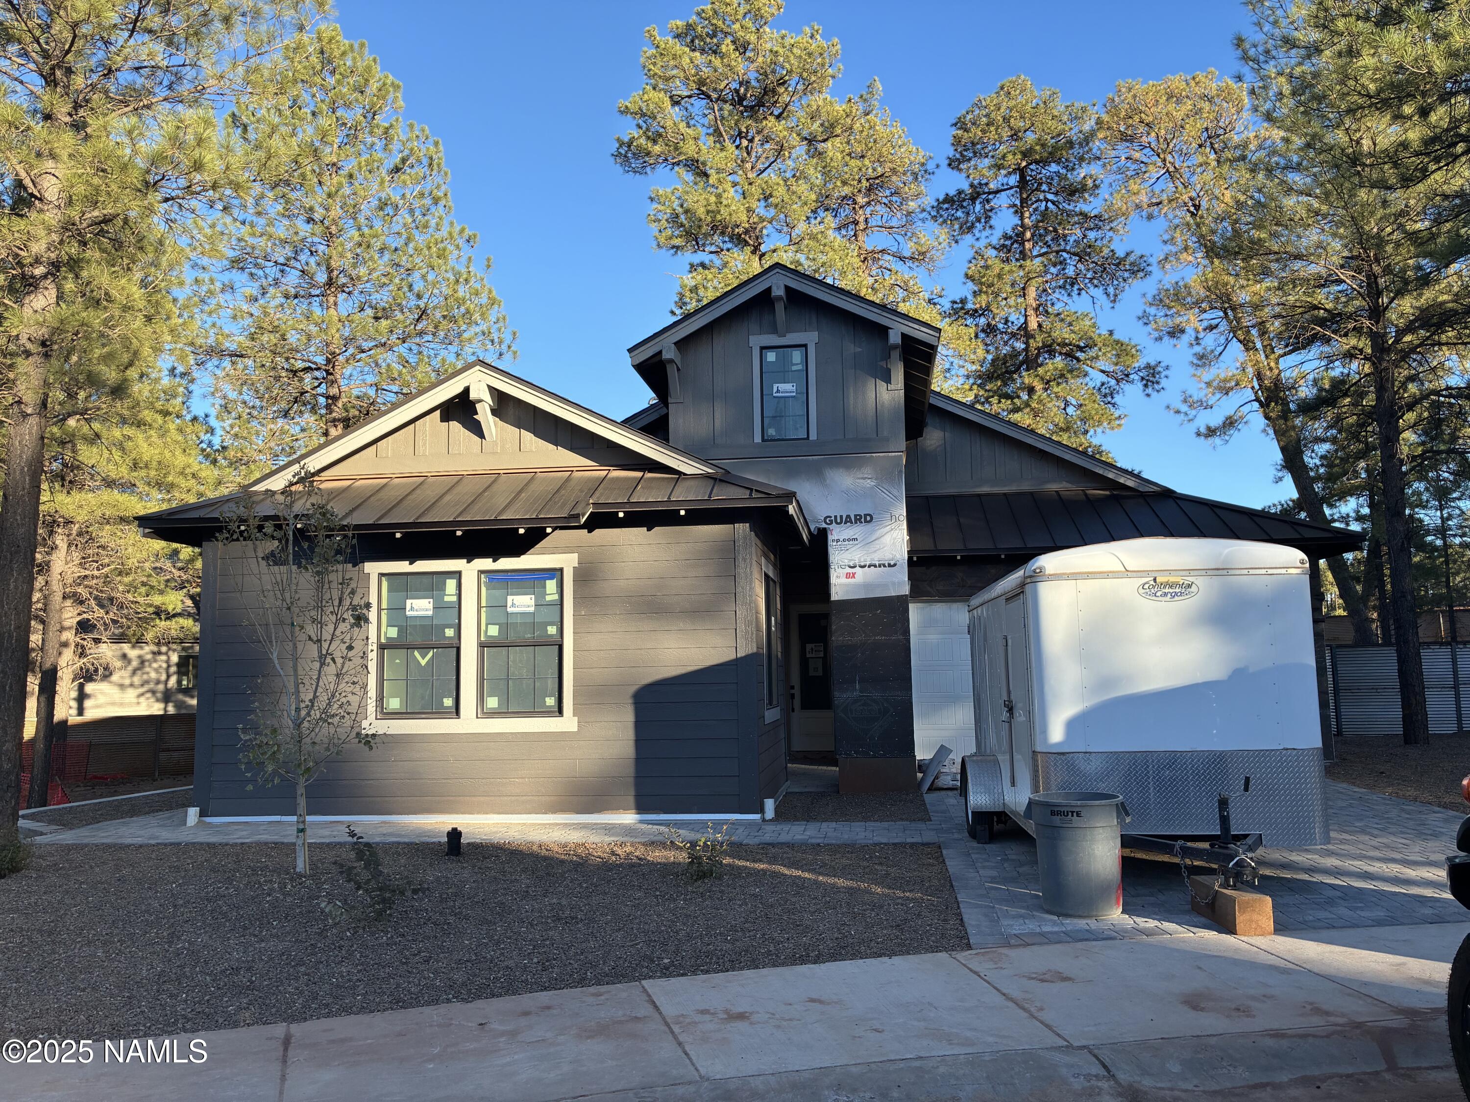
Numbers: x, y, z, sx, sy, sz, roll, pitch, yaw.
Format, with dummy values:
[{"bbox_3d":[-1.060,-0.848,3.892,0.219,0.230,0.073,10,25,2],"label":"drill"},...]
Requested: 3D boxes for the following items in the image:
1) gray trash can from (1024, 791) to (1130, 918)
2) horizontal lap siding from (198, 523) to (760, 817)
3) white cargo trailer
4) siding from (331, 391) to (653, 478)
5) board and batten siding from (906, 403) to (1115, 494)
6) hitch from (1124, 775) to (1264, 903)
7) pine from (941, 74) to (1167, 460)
[{"bbox_3d":[2.112,1.864,6.759,0.620,0.692,0.560,-5,-7,30],"label":"gray trash can"},{"bbox_3d":[-2.679,1.238,11.257,5.865,2.824,0.200,-2,-7,7],"label":"horizontal lap siding"},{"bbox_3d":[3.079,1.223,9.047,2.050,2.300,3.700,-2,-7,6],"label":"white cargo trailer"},{"bbox_3d":[-2.723,-1.307,12.154,3.711,0.890,0.200,-2,-7,7],"label":"siding"},{"bbox_3d":[4.327,-1.657,17.509,3.175,1.487,0.250,-2,-7,7],"label":"board and batten siding"},{"bbox_3d":[2.845,1.722,6.699,0.930,0.733,0.920,-2,-7,6],"label":"hitch"},{"bbox_3d":[9.143,-4.675,31.812,6.142,19.136,6.142,-2,-7,7],"label":"pine"}]

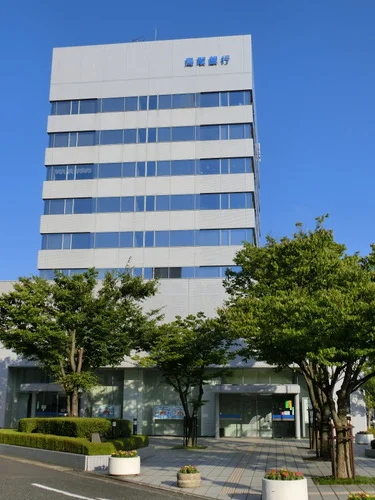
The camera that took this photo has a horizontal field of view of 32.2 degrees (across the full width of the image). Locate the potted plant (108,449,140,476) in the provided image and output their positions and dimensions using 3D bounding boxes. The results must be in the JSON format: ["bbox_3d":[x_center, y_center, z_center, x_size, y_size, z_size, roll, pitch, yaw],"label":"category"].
[{"bbox_3d":[-1.611,5.475,16.700,0.790,0.610,0.790,-1,-15,8],"label":"potted plant"}]

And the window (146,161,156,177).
[{"bbox_3d":[-3.440,-7.728,62.285,0.838,1.522,0.120,-1,-14,7],"label":"window"}]

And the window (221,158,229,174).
[{"bbox_3d":[3.476,-7.777,60.254,0.724,1.545,0.120,-1,-15,7],"label":"window"}]

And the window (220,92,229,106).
[{"bbox_3d":[3.532,-14.377,62.054,0.765,1.443,0.150,-1,-14,7],"label":"window"}]

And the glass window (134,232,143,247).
[{"bbox_3d":[-4.501,-0.924,60.700,0.800,1.490,0.120,-1,-14,7],"label":"glass window"}]

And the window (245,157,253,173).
[{"bbox_3d":[6.072,-8.276,63.993,0.565,1.688,0.100,-1,-15,8],"label":"window"}]

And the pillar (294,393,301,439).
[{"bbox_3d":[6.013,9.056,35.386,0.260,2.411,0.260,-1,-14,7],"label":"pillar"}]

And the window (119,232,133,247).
[{"bbox_3d":[-5.476,-0.928,58.354,1.239,1.414,0.150,-1,-15,8],"label":"window"}]

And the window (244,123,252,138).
[{"bbox_3d":[5.697,-11.056,60.801,0.652,1.479,0.120,-1,-15,7],"label":"window"}]

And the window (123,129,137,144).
[{"bbox_3d":[-5.354,-10.670,60.881,1.229,1.422,0.150,-1,-15,8],"label":"window"}]

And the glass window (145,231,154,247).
[{"bbox_3d":[-3.381,-1.005,58.084,0.834,1.423,0.150,-1,-15,8],"label":"glass window"}]

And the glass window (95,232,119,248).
[{"bbox_3d":[-7.442,-0.925,60.384,2.227,1.532,0.150,-1,-14,8],"label":"glass window"}]

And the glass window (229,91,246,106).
[{"bbox_3d":[4.705,-14.480,62.016,1.445,1.532,0.150,-1,-14,8],"label":"glass window"}]

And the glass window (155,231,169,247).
[{"bbox_3d":[-2.320,-1.040,59.691,1.336,1.532,0.150,-1,-14,8],"label":"glass window"}]

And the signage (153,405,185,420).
[{"bbox_3d":[-1.018,9.452,37.809,1.943,0.756,0.080,-1,-14,7],"label":"signage"}]

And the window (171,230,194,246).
[{"bbox_3d":[-0.426,-0.978,58.867,2.250,1.485,0.120,-1,-15,7],"label":"window"}]

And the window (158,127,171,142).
[{"bbox_3d":[-2.192,-10.873,61.672,1.174,1.459,0.120,-1,-15,7],"label":"window"}]

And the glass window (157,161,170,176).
[{"bbox_3d":[-2.220,-7.641,61.132,1.317,1.554,0.150,-1,-14,7],"label":"glass window"}]

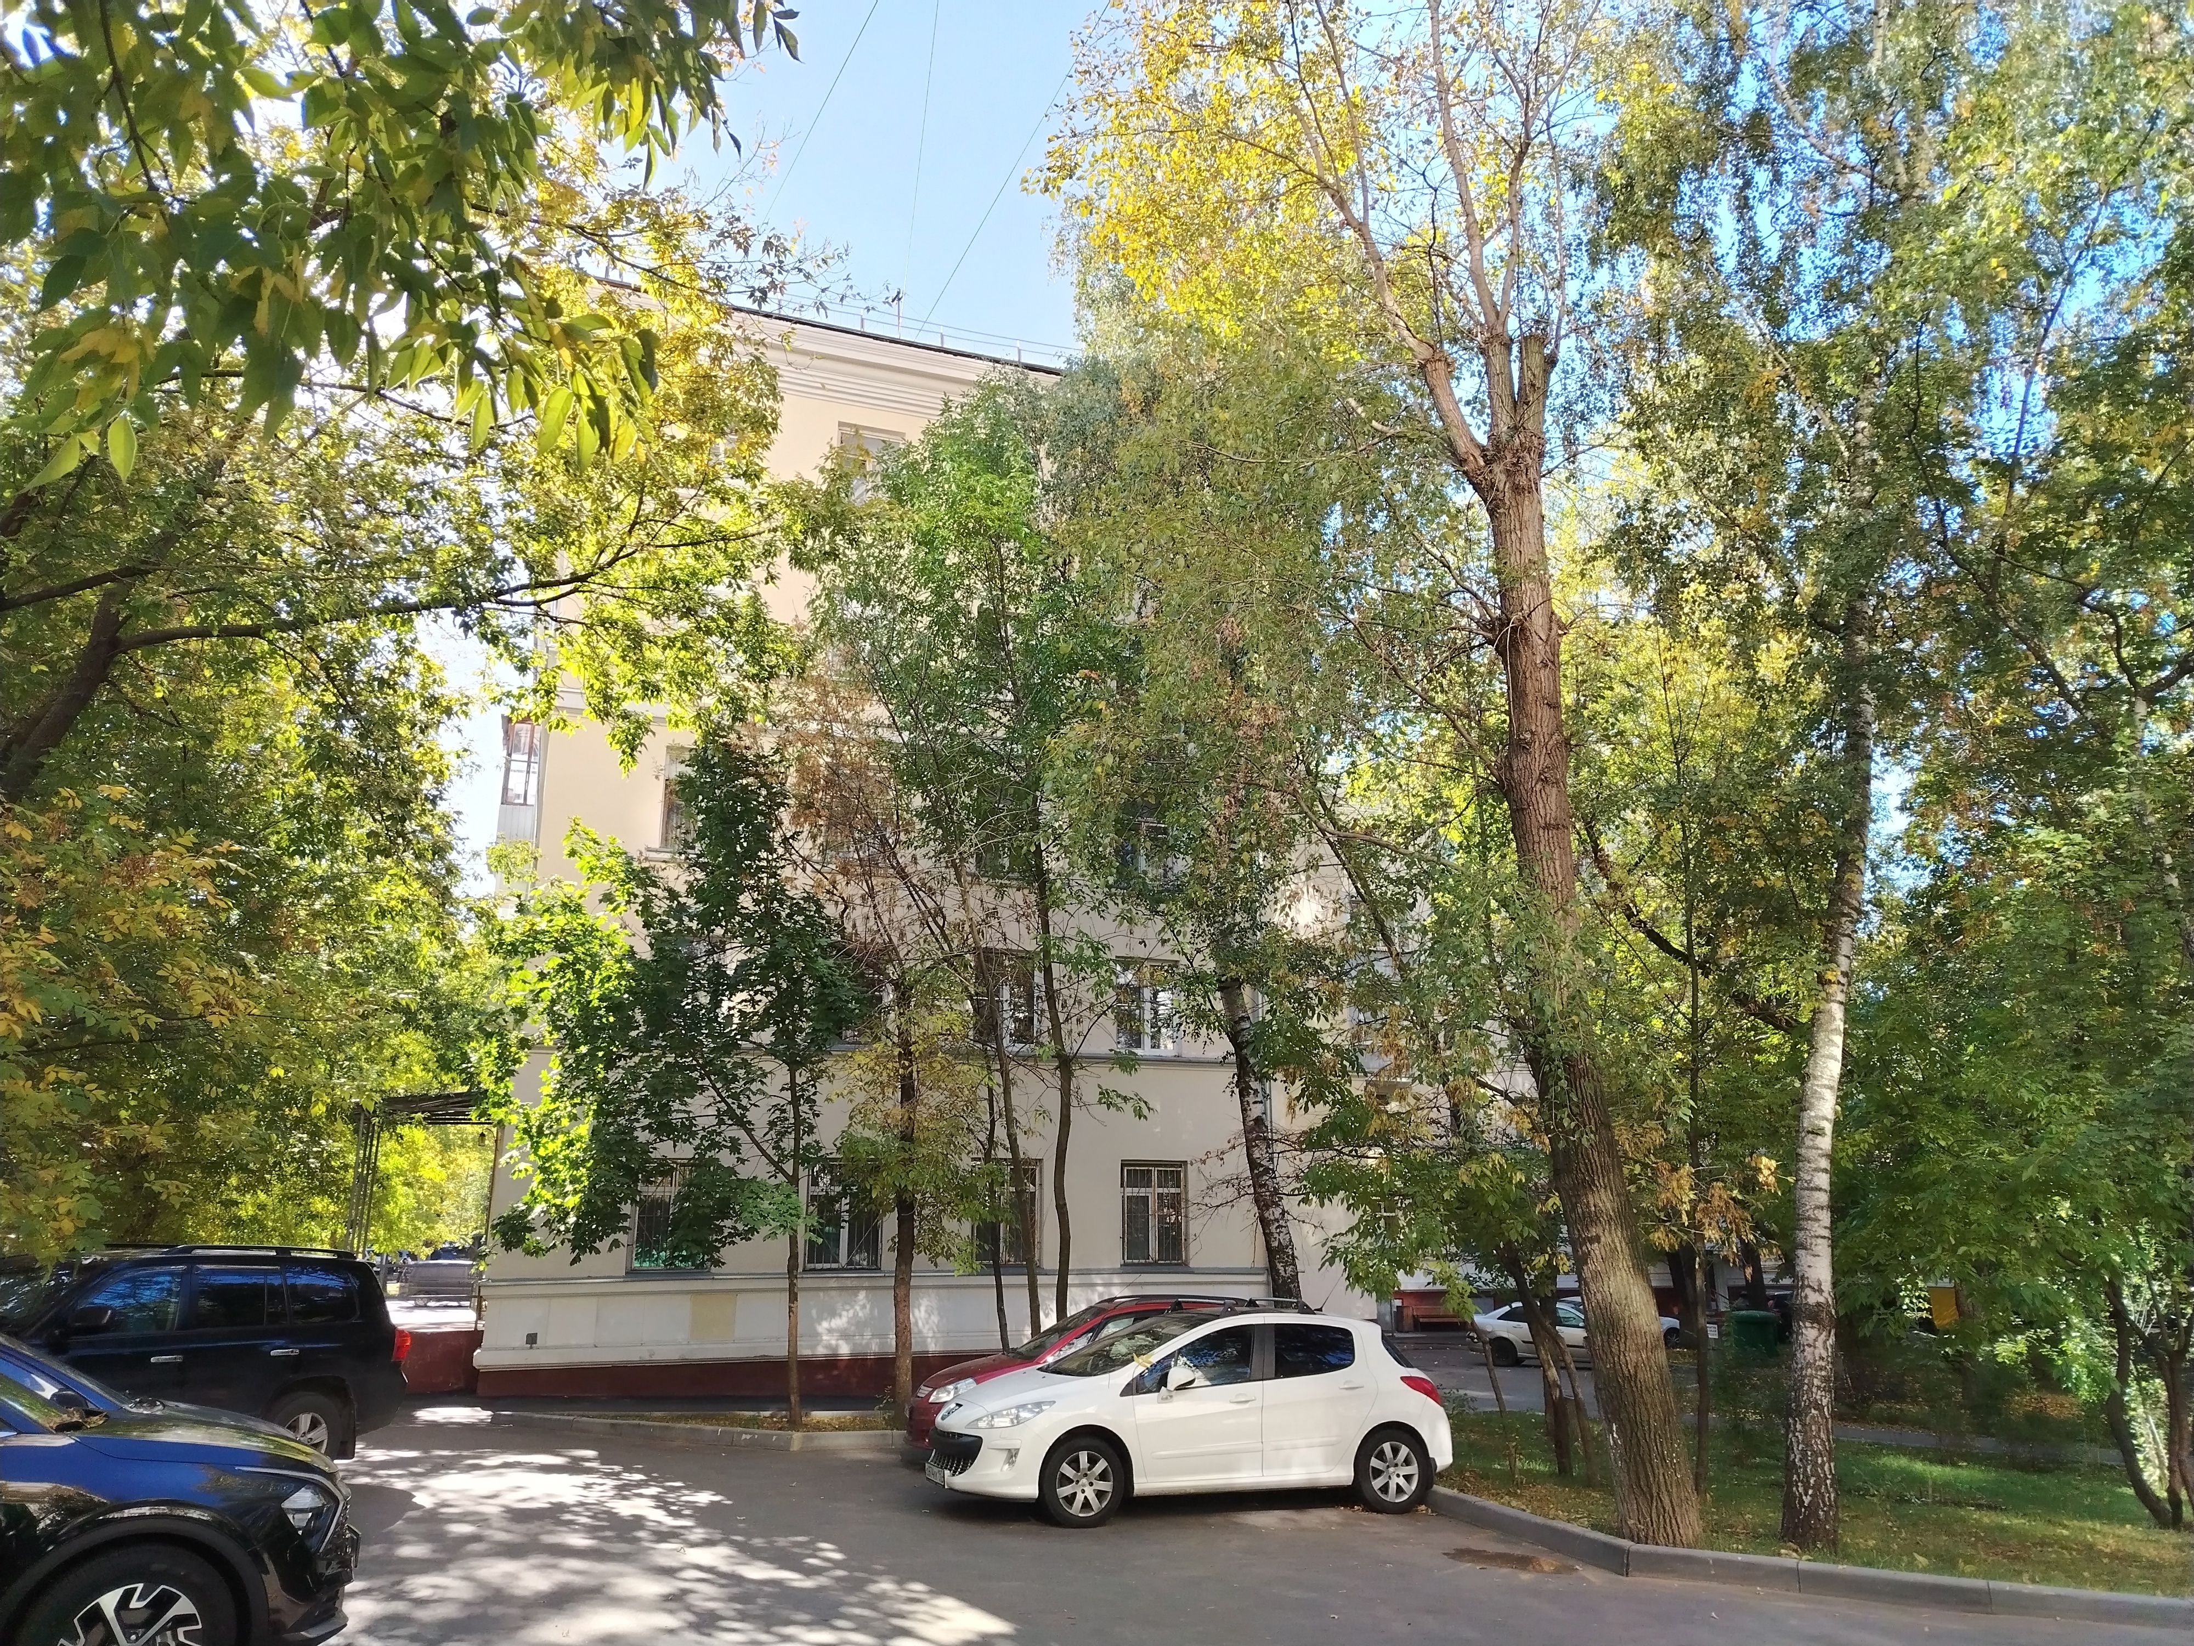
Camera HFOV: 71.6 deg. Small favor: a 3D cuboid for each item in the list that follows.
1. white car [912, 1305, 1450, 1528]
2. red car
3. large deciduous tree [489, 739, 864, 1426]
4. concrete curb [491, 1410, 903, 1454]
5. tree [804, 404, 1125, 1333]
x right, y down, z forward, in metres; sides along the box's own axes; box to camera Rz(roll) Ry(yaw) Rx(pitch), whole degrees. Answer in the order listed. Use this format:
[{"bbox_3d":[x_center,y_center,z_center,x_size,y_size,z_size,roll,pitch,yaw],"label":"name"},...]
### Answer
[{"bbox_3d":[0.819,4.897,12.749,4.270,1.520,1.820,5,-17,-17],"label":"white car"},{"bbox_3d":[0.392,5.549,15.151,4.220,1.620,1.770,5,-17,-17],"label":"red car"},{"bbox_3d":[-5.189,3.022,19.126,4.600,8.500,4.400,0,-16,0],"label":"large deciduous tree"},{"bbox_3d":[-5.364,7.238,18.329,7.300,0.200,1.000,-11,-19,32],"label":"concrete curb"},{"bbox_3d":[-1.798,0.443,20.502,4.400,14.200,4.400,0,-16,0],"label":"tree"}]

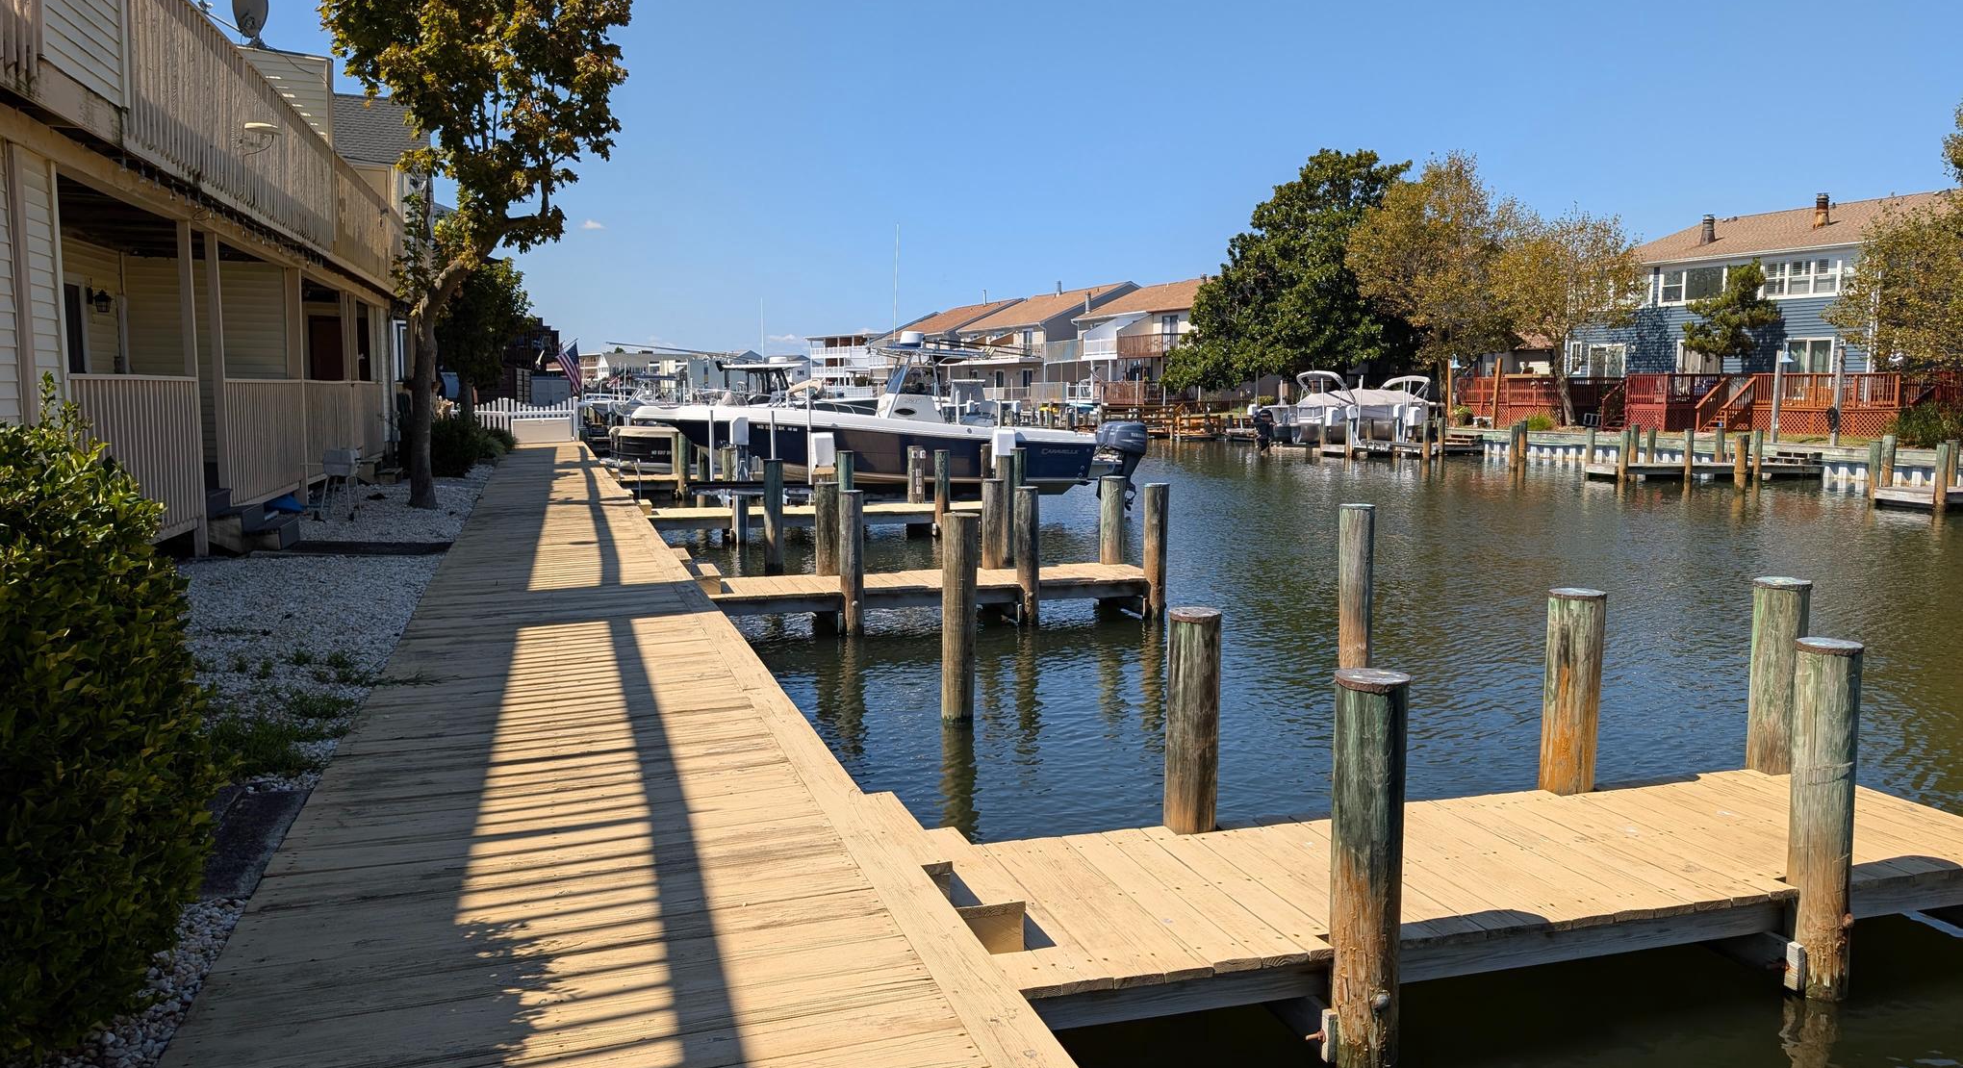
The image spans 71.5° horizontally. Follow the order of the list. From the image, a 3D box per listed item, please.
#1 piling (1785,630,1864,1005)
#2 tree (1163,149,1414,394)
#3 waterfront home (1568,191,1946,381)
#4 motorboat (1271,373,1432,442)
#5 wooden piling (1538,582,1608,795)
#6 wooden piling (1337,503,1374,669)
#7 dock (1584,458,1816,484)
[{"bbox_3d":[3.429,1.132,5.478,0.250,1.450,0.250,-2,7,-18],"label":"piling"},{"bbox_3d":[14.489,-11.316,61.118,10.000,11.660,11.000,-2,7,-18],"label":"tree"},{"bbox_3d":[29.916,-7.989,47.214,10.500,8.200,13.000,-2,7,-18],"label":"waterfront home"},{"bbox_3d":[12.229,-4.169,45.004,5.220,2.354,2.354,-2,6,-17],"label":"motorboat"},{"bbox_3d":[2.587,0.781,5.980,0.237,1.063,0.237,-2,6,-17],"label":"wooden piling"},{"bbox_3d":[2.413,0.401,8.728,0.200,1.179,0.200,-2,7,-18],"label":"wooden piling"},{"bbox_3d":[17.144,-1.479,32.251,5.800,0.400,1.250,-2,7,-18],"label":"dock"}]

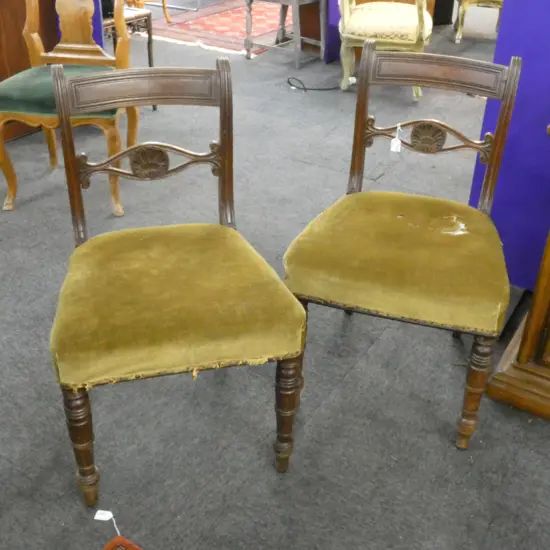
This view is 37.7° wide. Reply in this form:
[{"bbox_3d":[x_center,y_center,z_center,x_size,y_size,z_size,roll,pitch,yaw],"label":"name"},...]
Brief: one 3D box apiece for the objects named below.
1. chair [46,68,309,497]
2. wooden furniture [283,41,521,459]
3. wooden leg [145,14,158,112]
[{"bbox_3d":[-0.248,0.001,1.822,0.510,0.845,0.535,-6,31,-15],"label":"chair"},{"bbox_3d":[0.341,-0.094,2.036,0.510,0.845,0.535,10,30,13],"label":"wooden furniture"},{"bbox_3d":[-0.611,-1.053,4.014,0.032,0.480,0.032,22,35,30],"label":"wooden leg"}]

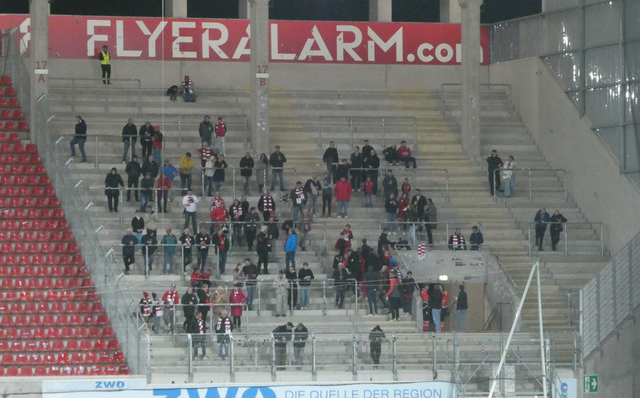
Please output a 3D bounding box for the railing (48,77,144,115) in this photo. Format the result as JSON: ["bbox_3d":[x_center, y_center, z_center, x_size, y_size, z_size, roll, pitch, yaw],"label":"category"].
[{"bbox_3d":[-9.195,-4.131,148.080,4.200,1.398,0.080,0,-1,-17],"label":"railing"}]

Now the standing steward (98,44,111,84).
[{"bbox_3d":[-9.077,-5.665,156.324,0.507,1.649,0.380,0,-1,-14],"label":"standing steward"}]

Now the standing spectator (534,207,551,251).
[{"bbox_3d":[8.618,1.189,143.388,0.580,1.679,0.450,0,-1,-3],"label":"standing spectator"}]

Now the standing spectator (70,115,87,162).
[{"bbox_3d":[-9.432,-2.336,144.571,0.660,1.818,0.500,0,-1,-6],"label":"standing spectator"}]

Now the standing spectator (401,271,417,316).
[{"bbox_3d":[3.290,3.503,137.063,0.520,1.631,0.380,0,-1,9],"label":"standing spectator"}]

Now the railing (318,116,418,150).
[{"bbox_3d":[2.003,-2.720,151.315,4.203,1.267,0.100,0,-1,-17],"label":"railing"}]

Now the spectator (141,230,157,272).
[{"bbox_3d":[-6.455,1.982,139.573,0.600,1.623,0.500,0,-1,-7],"label":"spectator"}]

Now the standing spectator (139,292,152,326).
[{"bbox_3d":[-6.329,4.101,134.504,0.500,1.473,0.340,0,-1,-9],"label":"standing spectator"}]

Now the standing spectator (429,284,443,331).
[{"bbox_3d":[4.333,4.086,138.120,0.520,1.800,0.360,0,-1,6],"label":"standing spectator"}]

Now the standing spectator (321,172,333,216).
[{"bbox_3d":[0.253,-0.163,143.901,0.480,1.751,0.340,0,-1,-6],"label":"standing spectator"}]

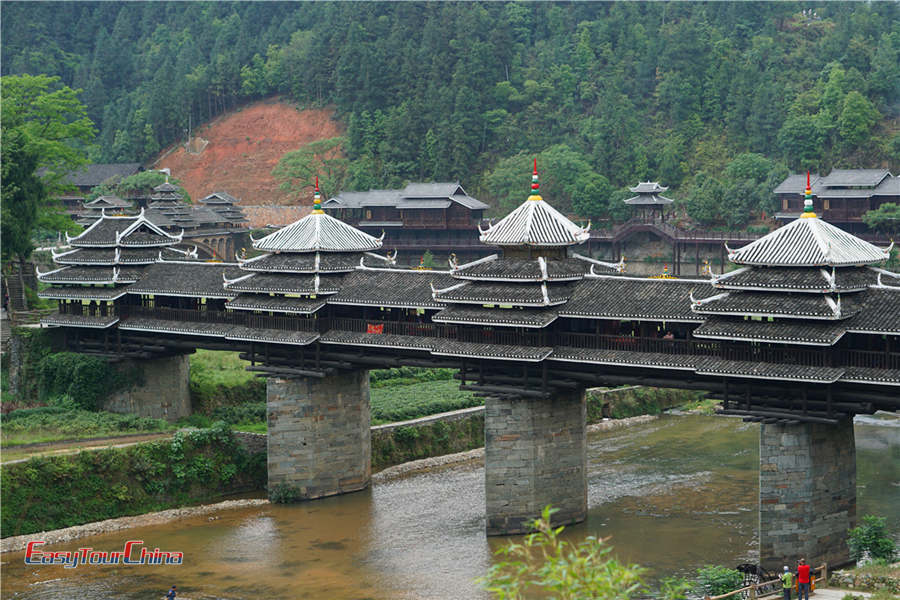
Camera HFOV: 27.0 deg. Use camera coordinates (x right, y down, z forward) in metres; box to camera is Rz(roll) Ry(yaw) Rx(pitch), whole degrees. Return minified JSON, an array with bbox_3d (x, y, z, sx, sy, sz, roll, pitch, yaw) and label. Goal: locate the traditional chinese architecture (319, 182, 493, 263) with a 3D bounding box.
[{"bbox_3d":[-6.361,-11.149,268.000,21.500,11.200,9.000,1,5,28],"label":"traditional chinese architecture"}]

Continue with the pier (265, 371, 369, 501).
[{"bbox_3d":[-7.678,7.707,111.407,3.088,7.387,8.350,3,5,42],"label":"pier"}]

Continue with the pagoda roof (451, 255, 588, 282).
[{"bbox_3d":[4.610,-1.850,99.704,6.640,1.129,6.640,3,5,42],"label":"pagoda roof"}]

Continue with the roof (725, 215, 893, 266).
[{"bbox_3d":[16.967,-2.875,88.546,5.478,2.175,5.478,3,5,42],"label":"roof"}]

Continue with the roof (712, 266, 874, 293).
[{"bbox_3d":[17.718,-1.141,92.440,6.900,1.100,6.900,3,6,42],"label":"roof"}]

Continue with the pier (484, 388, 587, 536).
[{"bbox_3d":[4.962,8.751,104.565,3.400,7.600,8.900,3,6,42],"label":"pier"}]

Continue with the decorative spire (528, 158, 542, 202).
[{"bbox_3d":[4.574,-6.339,99.417,0.747,2.324,0.747,0,4,0],"label":"decorative spire"}]

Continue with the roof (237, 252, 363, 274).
[{"bbox_3d":[-8.091,-2.460,115.447,6.900,1.100,6.900,3,6,42],"label":"roof"}]

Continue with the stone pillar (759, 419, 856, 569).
[{"bbox_3d":[17.062,8.920,89.300,3.088,7.387,8.350,3,5,42],"label":"stone pillar"}]

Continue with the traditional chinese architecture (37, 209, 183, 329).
[{"bbox_3d":[-21.290,-2.176,122.915,8.051,7.503,8.300,3,5,42],"label":"traditional chinese architecture"}]

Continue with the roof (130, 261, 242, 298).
[{"bbox_3d":[-14.935,-1.414,121.665,11.700,2.050,6.100,3,6,42],"label":"roof"}]

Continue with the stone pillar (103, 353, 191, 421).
[{"bbox_3d":[-20.431,5.632,122.700,3.154,4.482,7.636,3,5,42],"label":"stone pillar"}]

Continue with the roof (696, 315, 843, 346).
[{"bbox_3d":[17.750,1.272,92.615,7.800,1.000,8.600,3,6,42],"label":"roof"}]

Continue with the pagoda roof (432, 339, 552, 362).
[{"bbox_3d":[2.288,2.820,101.375,7.700,0.700,1.400,3,6,42],"label":"pagoda roof"}]

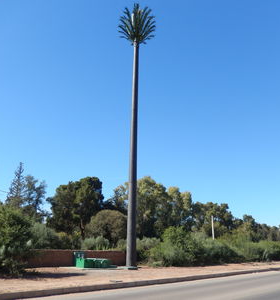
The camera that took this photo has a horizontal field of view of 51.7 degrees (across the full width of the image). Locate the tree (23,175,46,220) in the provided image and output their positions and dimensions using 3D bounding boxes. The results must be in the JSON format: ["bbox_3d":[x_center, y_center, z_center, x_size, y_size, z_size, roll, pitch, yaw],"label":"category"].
[{"bbox_3d":[-16.852,10.217,45.140,3.800,13.170,3.600,0,-20,0],"label":"tree"}]

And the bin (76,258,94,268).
[{"bbox_3d":[-4.999,10.339,26.344,1.200,0.830,1.050,13,-23,-31],"label":"bin"}]

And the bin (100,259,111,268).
[{"bbox_3d":[-3.244,10.610,26.996,1.050,0.830,1.000,13,-23,-31],"label":"bin"}]

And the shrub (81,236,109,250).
[{"bbox_3d":[-4.681,10.530,30.205,2.900,2.750,2.400,0,-20,0],"label":"shrub"}]

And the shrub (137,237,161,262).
[{"bbox_3d":[0.736,9.932,28.311,2.800,2.790,2.500,0,-20,0],"label":"shrub"}]

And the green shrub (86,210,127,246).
[{"bbox_3d":[-4.017,10.444,35.014,5.200,6.150,4.800,0,-20,0],"label":"green shrub"}]

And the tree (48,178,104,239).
[{"bbox_3d":[-8.940,9.336,40.171,7.400,11.620,6.600,0,-20,0],"label":"tree"}]

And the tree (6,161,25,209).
[{"bbox_3d":[-19.844,9.235,45.481,3.800,15.200,3.800,0,-20,0],"label":"tree"}]

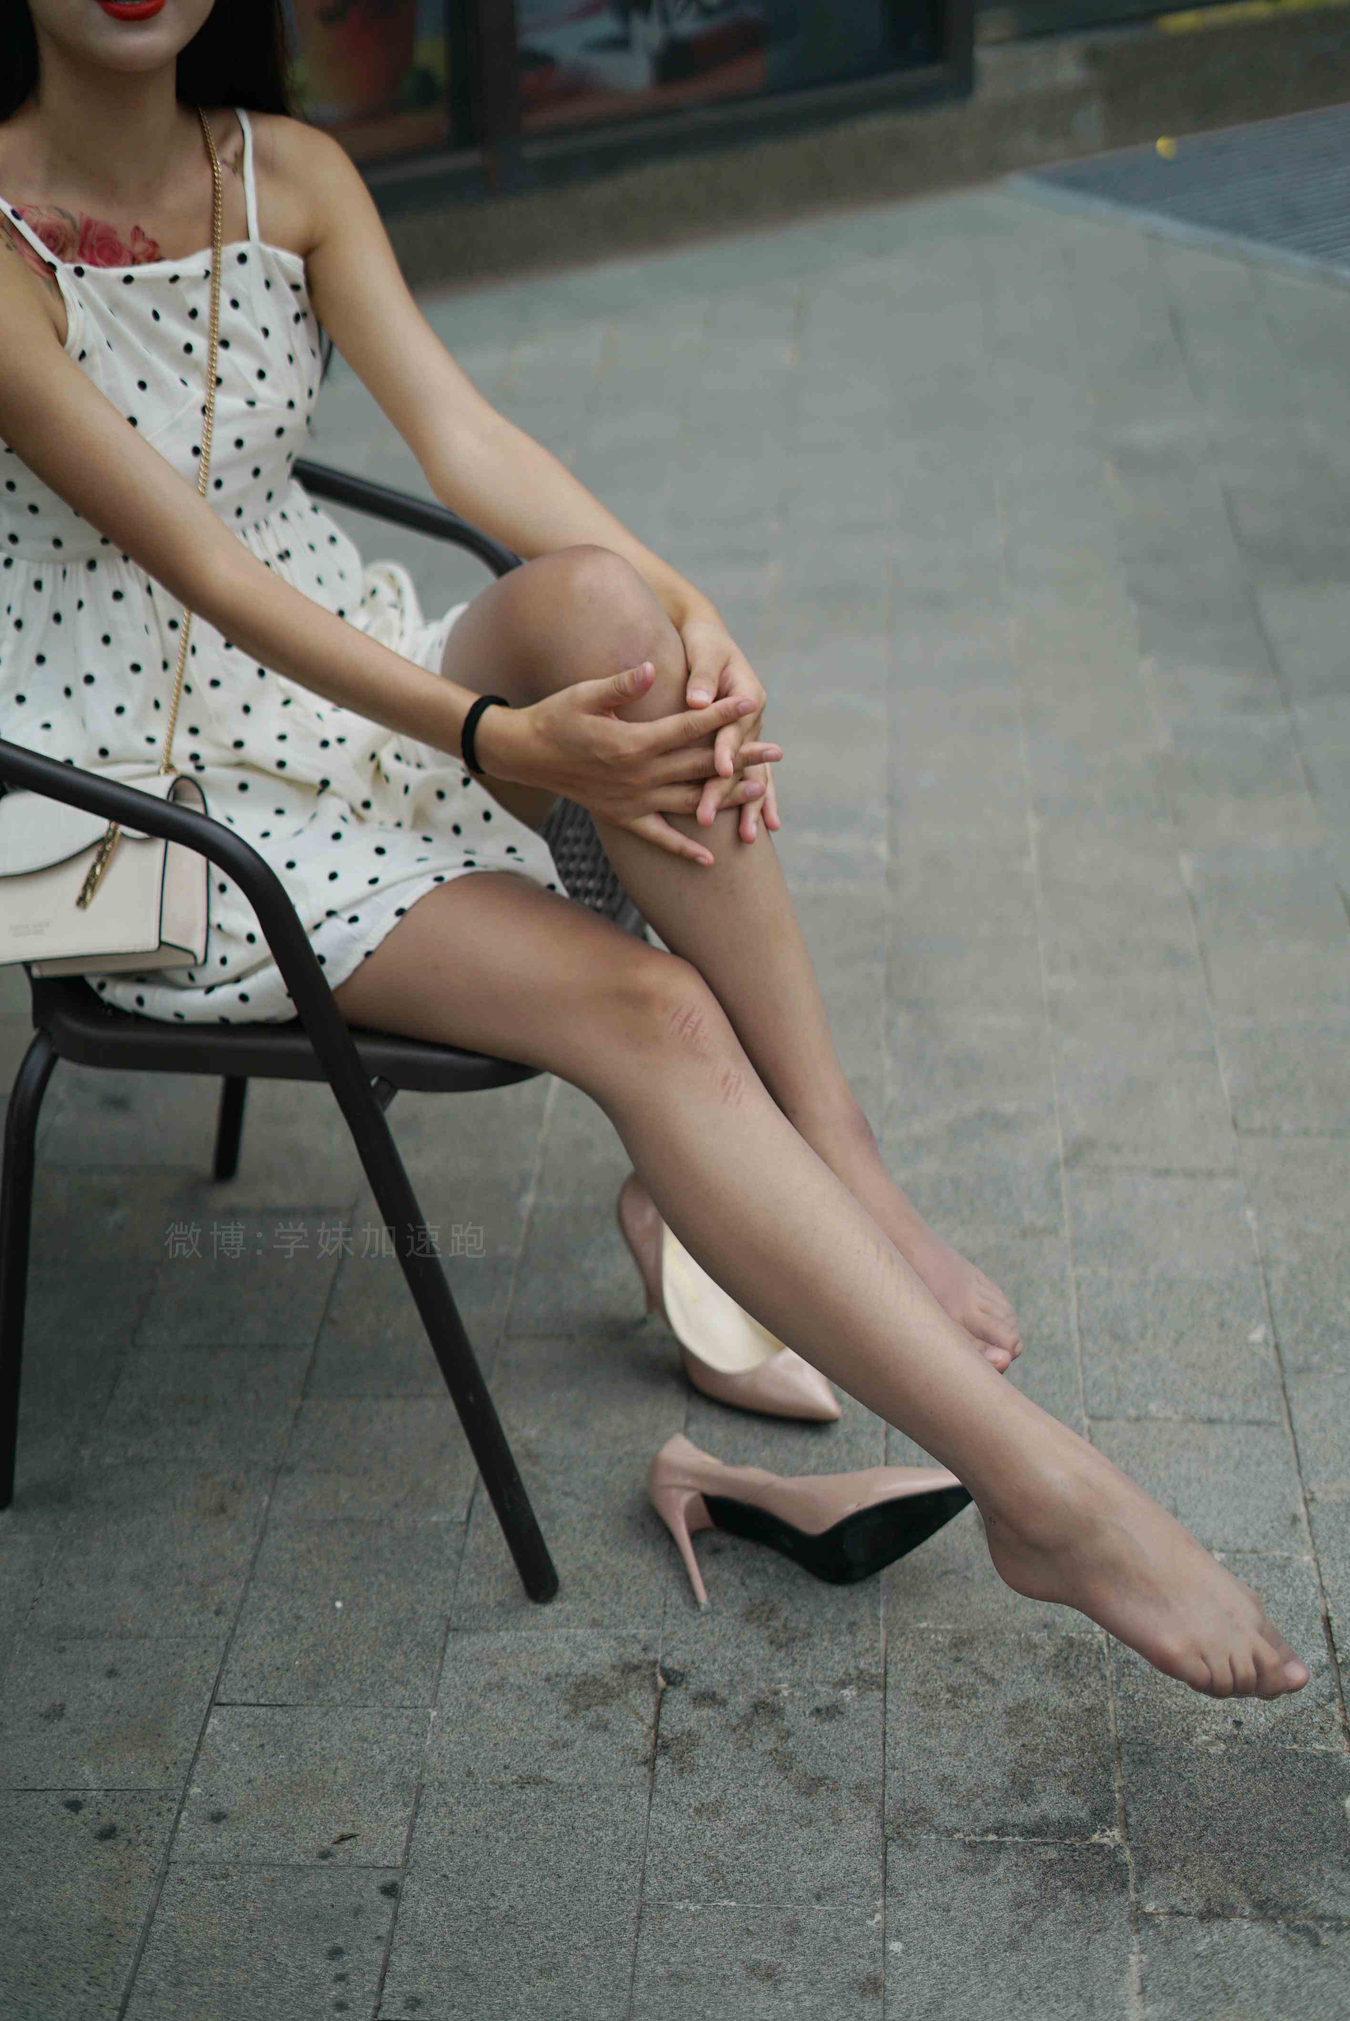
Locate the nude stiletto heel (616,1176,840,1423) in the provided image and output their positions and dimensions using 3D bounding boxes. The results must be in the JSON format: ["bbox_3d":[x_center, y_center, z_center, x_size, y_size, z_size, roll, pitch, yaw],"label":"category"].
[{"bbox_3d":[0.041,0.217,2.192,0.229,0.147,0.079,24,40,37],"label":"nude stiletto heel"}]

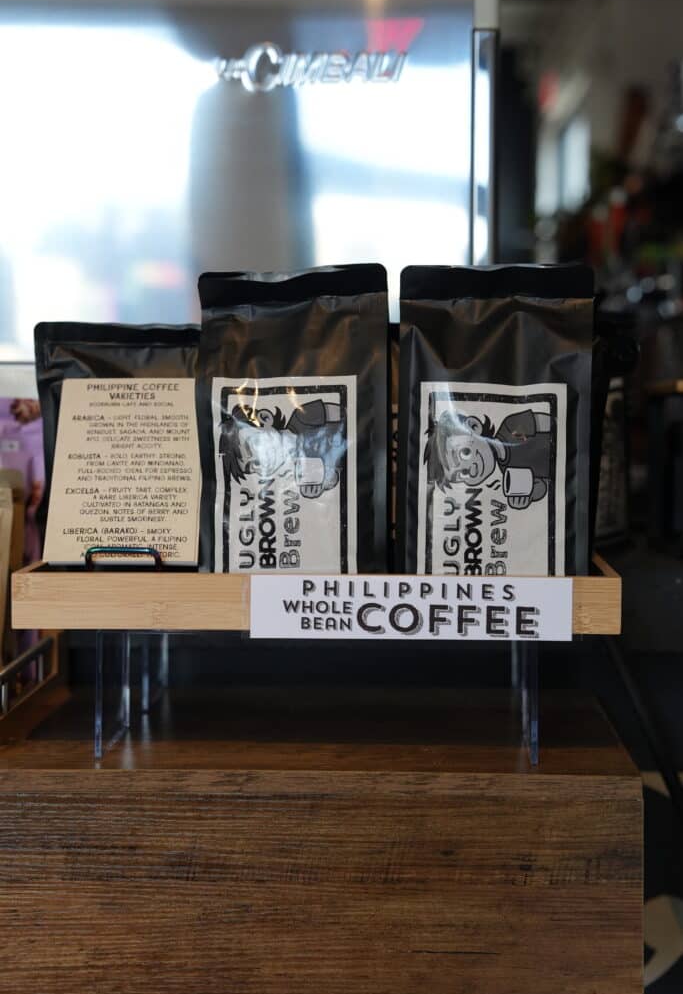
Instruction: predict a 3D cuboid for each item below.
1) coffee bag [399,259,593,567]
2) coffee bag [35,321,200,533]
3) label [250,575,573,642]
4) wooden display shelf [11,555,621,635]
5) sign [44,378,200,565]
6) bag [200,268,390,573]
[{"bbox_3d":[0.109,-0.040,1.151,0.137,0.247,0.075,0,4,6],"label":"coffee bag"},{"bbox_3d":[-0.166,-0.029,1.260,0.145,0.211,0.075,0,4,3],"label":"coffee bag"},{"bbox_3d":[0.047,0.076,1.104,0.219,0.043,0.003,0,4,3],"label":"label"},{"bbox_3d":[-0.013,0.064,1.246,0.417,0.039,0.275,0,4,3],"label":"wooden display shelf"},{"bbox_3d":[-0.155,-0.020,1.177,0.109,0.152,0.004,0,-26,3],"label":"sign"},{"bbox_3d":[-0.035,-0.040,1.158,0.136,0.246,0.075,0,4,5],"label":"bag"}]

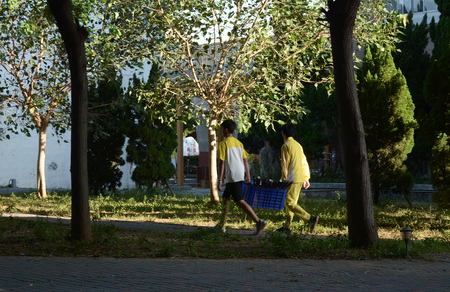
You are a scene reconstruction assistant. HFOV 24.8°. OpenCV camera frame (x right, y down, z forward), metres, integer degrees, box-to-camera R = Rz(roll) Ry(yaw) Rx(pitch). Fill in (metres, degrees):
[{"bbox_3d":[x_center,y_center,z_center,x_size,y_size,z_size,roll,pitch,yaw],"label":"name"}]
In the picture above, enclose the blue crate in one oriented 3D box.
[{"bbox_3d":[0.567,0.749,14.900,0.570,0.300,0.400,6,4,-21],"label":"blue crate"}]

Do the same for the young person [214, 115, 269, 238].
[{"bbox_3d":[0.224,0.448,14.800,0.620,1.640,0.500,1,1,42],"label":"young person"}]

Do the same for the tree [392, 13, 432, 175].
[{"bbox_3d":[5.004,-1.301,27.500,1.250,4.550,1.250,0,1,0],"label":"tree"}]

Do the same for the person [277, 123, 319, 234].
[{"bbox_3d":[1.061,0.476,15.000,0.600,1.600,0.480,1,1,41],"label":"person"}]

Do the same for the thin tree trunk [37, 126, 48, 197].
[{"bbox_3d":[-3.882,0.351,21.800,0.220,1.550,0.210,0,1,0],"label":"thin tree trunk"}]

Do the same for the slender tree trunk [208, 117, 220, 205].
[{"bbox_3d":[-0.203,0.280,19.800,0.210,1.720,0.200,0,1,0],"label":"slender tree trunk"}]

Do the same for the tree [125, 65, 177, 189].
[{"bbox_3d":[-1.766,-0.439,24.300,1.250,3.000,1.200,0,1,0],"label":"tree"}]

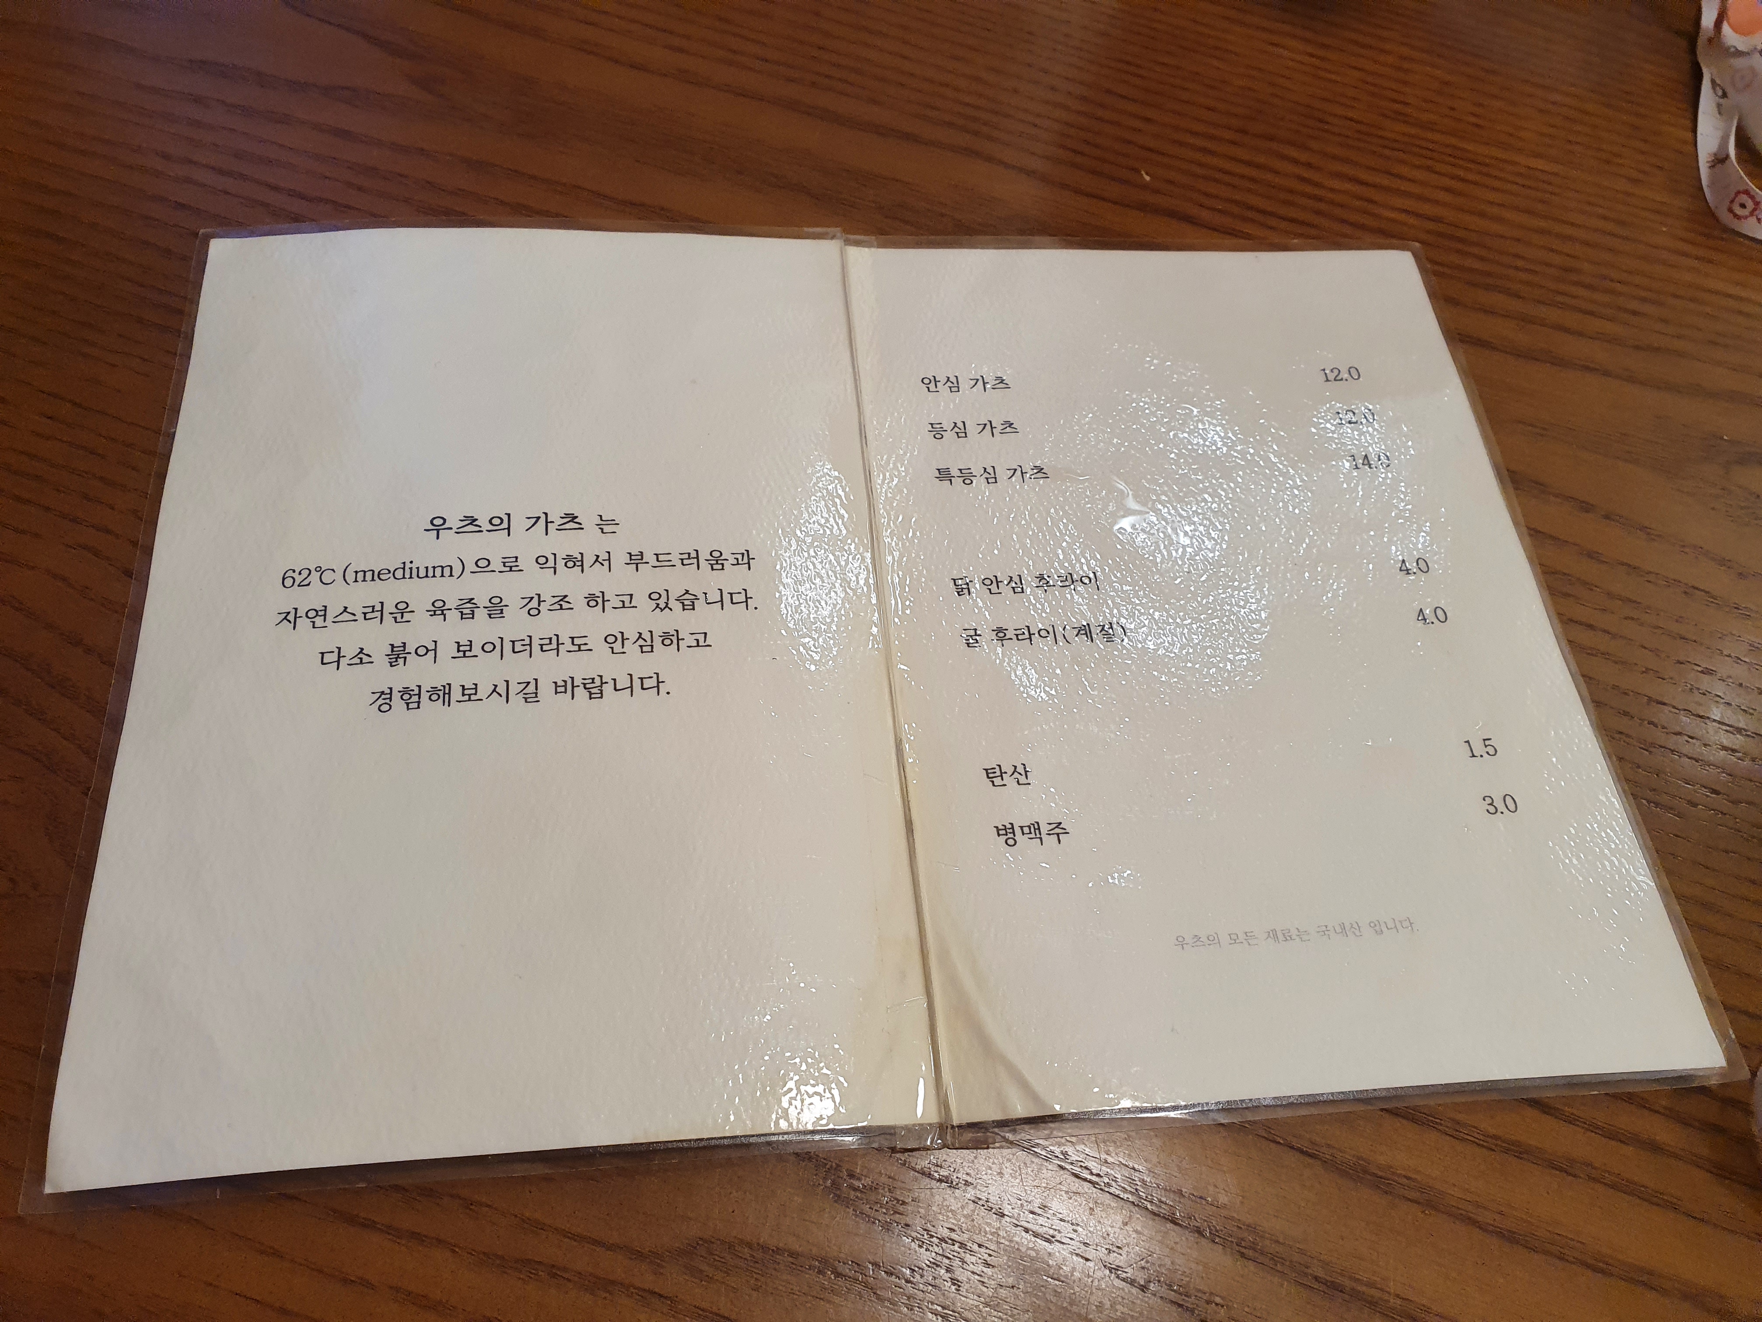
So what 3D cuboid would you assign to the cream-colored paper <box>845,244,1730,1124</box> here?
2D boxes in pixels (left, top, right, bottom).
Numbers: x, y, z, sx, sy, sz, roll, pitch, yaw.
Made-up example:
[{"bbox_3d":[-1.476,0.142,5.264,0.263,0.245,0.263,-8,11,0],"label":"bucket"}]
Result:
[{"bbox_3d":[0.075,-0.014,0.288,0.149,0.004,0.210,-2,61,-8],"label":"cream-colored paper"}]

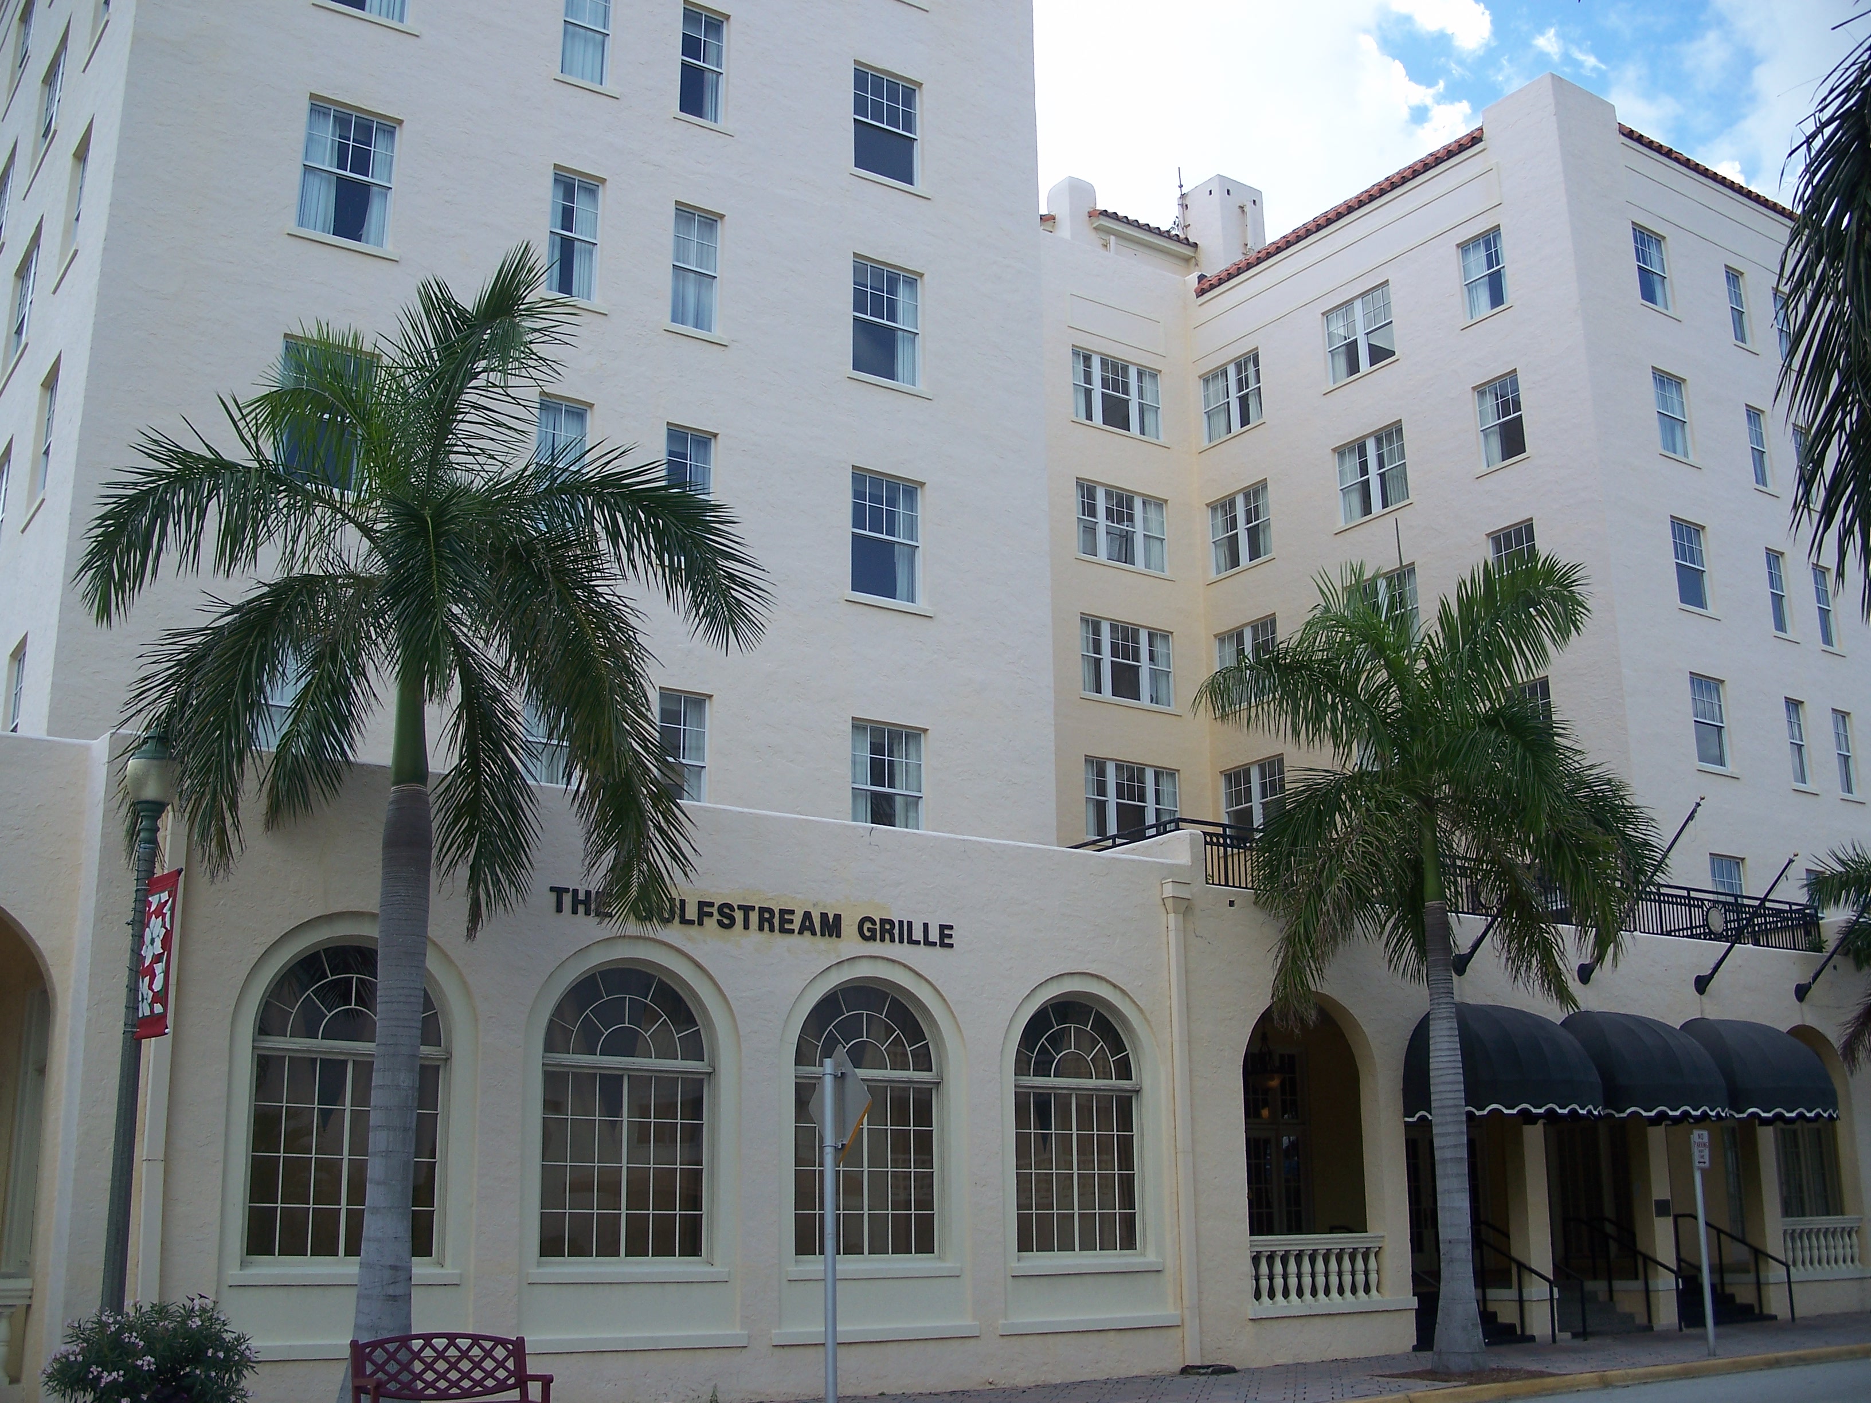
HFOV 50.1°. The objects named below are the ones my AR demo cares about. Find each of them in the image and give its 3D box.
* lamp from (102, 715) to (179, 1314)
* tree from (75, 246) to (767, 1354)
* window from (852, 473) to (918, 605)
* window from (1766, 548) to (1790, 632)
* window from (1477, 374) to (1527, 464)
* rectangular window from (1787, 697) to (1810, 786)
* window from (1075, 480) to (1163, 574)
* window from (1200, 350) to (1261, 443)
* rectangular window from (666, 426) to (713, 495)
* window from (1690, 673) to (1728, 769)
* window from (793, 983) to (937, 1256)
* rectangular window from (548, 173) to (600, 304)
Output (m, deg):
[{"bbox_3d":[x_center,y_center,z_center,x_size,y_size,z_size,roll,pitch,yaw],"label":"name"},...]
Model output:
[{"bbox_3d":[-5.757,2.730,14.229,0.400,5.404,0.400,10,-18,-33],"label":"lamp"},{"bbox_3d":[-4.726,0.911,18.152,6.000,10.950,5.700,-1,-15,0],"label":"tree"},{"bbox_3d":[-0.709,-2.321,28.102,1.120,1.780,0.150,10,-19,-34],"label":"window"},{"bbox_3d":[17.512,-2.278,41.560,0.650,1.770,0.150,10,-19,-34],"label":"window"},{"bbox_3d":[11.773,-5.827,41.549,0.150,1.820,1.190,10,-18,-33],"label":"window"},{"bbox_3d":[17.791,0.868,41.392,0.730,1.820,0.150,10,-18,-33],"label":"rectangular window"},{"bbox_3d":[4.145,-3.915,44.826,2.581,1.740,0.150,9,-18,-34],"label":"window"},{"bbox_3d":[7.295,-7.387,48.783,0.150,1.820,2.050,10,-18,-33],"label":"window"},{"bbox_3d":[-3.091,-2.577,25.098,0.718,1.740,0.150,9,-18,-34],"label":"rectangular window"},{"bbox_3d":[14.423,0.354,37.304,1.111,1.740,0.150,9,-18,-34],"label":"window"},{"bbox_3d":[-0.804,4.851,23.167,2.000,3.150,0.200,10,-19,-34],"label":"window"},{"bbox_3d":[-4.812,-6.195,26.684,0.740,1.820,0.150,10,-18,-33],"label":"rectangular window"}]

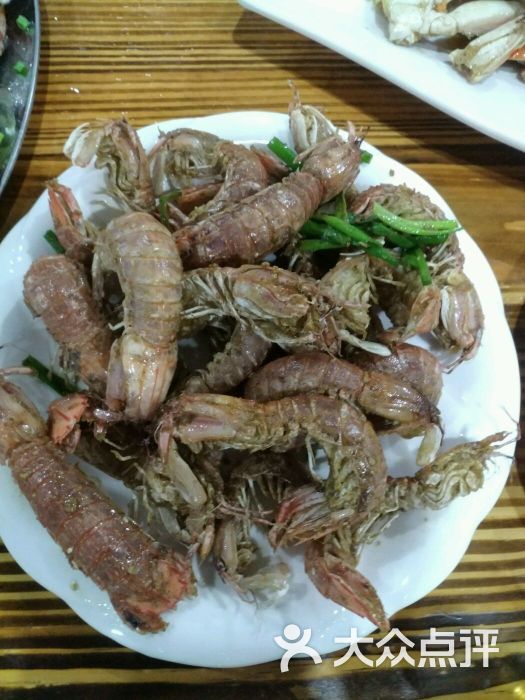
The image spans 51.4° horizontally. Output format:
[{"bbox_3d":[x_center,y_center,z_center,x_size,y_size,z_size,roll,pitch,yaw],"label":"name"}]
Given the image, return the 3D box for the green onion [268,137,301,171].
[{"bbox_3d":[0.013,-0.117,0.324,0.008,0.008,0.024,-36,74,-12],"label":"green onion"}]

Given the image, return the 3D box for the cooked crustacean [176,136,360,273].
[{"bbox_3d":[0.004,-0.086,0.311,0.107,0.034,0.032,-32,73,-11],"label":"cooked crustacean"}]

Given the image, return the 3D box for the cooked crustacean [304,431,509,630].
[{"bbox_3d":[0.072,0.076,0.268,0.049,0.032,0.106,35,74,12],"label":"cooked crustacean"}]

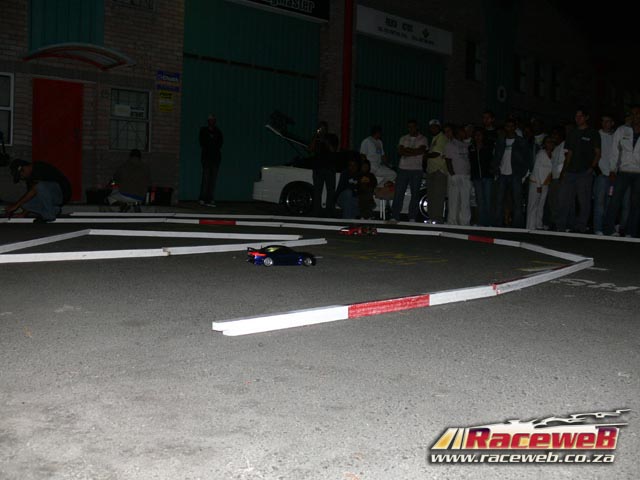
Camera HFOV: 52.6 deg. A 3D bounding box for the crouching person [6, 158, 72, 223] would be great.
[{"bbox_3d":[-3.416,-0.596,7.900,0.770,0.770,0.500,1,4,-15],"label":"crouching person"}]

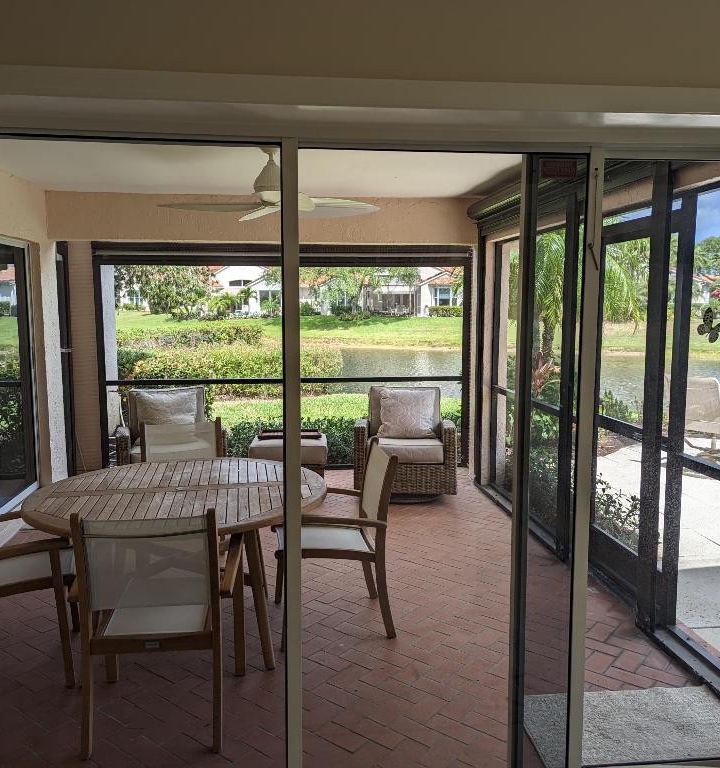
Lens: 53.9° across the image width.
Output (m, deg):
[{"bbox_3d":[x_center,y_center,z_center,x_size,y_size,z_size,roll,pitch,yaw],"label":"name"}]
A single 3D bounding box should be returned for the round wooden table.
[{"bbox_3d":[-0.850,0.877,3.458,1.400,0.733,1.400,0,6,0],"label":"round wooden table"}]

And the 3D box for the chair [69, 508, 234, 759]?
[{"bbox_3d":[-0.777,0.863,2.792,0.580,0.905,0.600,-1,6,-6],"label":"chair"}]

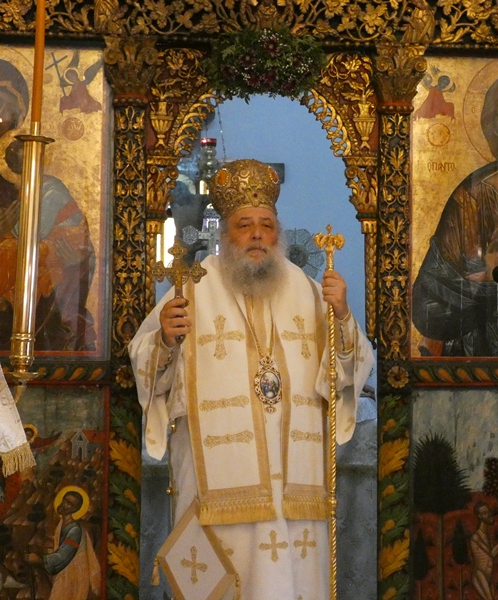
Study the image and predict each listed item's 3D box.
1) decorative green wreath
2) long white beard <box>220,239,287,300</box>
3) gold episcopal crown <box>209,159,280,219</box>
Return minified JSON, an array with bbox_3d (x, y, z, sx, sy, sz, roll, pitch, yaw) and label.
[{"bbox_3d":[0.051,-0.728,3.430,0.375,0.225,0.140,0,-6,-2],"label":"decorative green wreath"},{"bbox_3d":[0.013,-0.088,3.140,0.185,0.170,0.120,0,-8,-10],"label":"long white beard"},{"bbox_3d":[-0.013,-0.323,3.210,0.200,0.165,0.200,-1,-11,-11],"label":"gold episcopal crown"}]

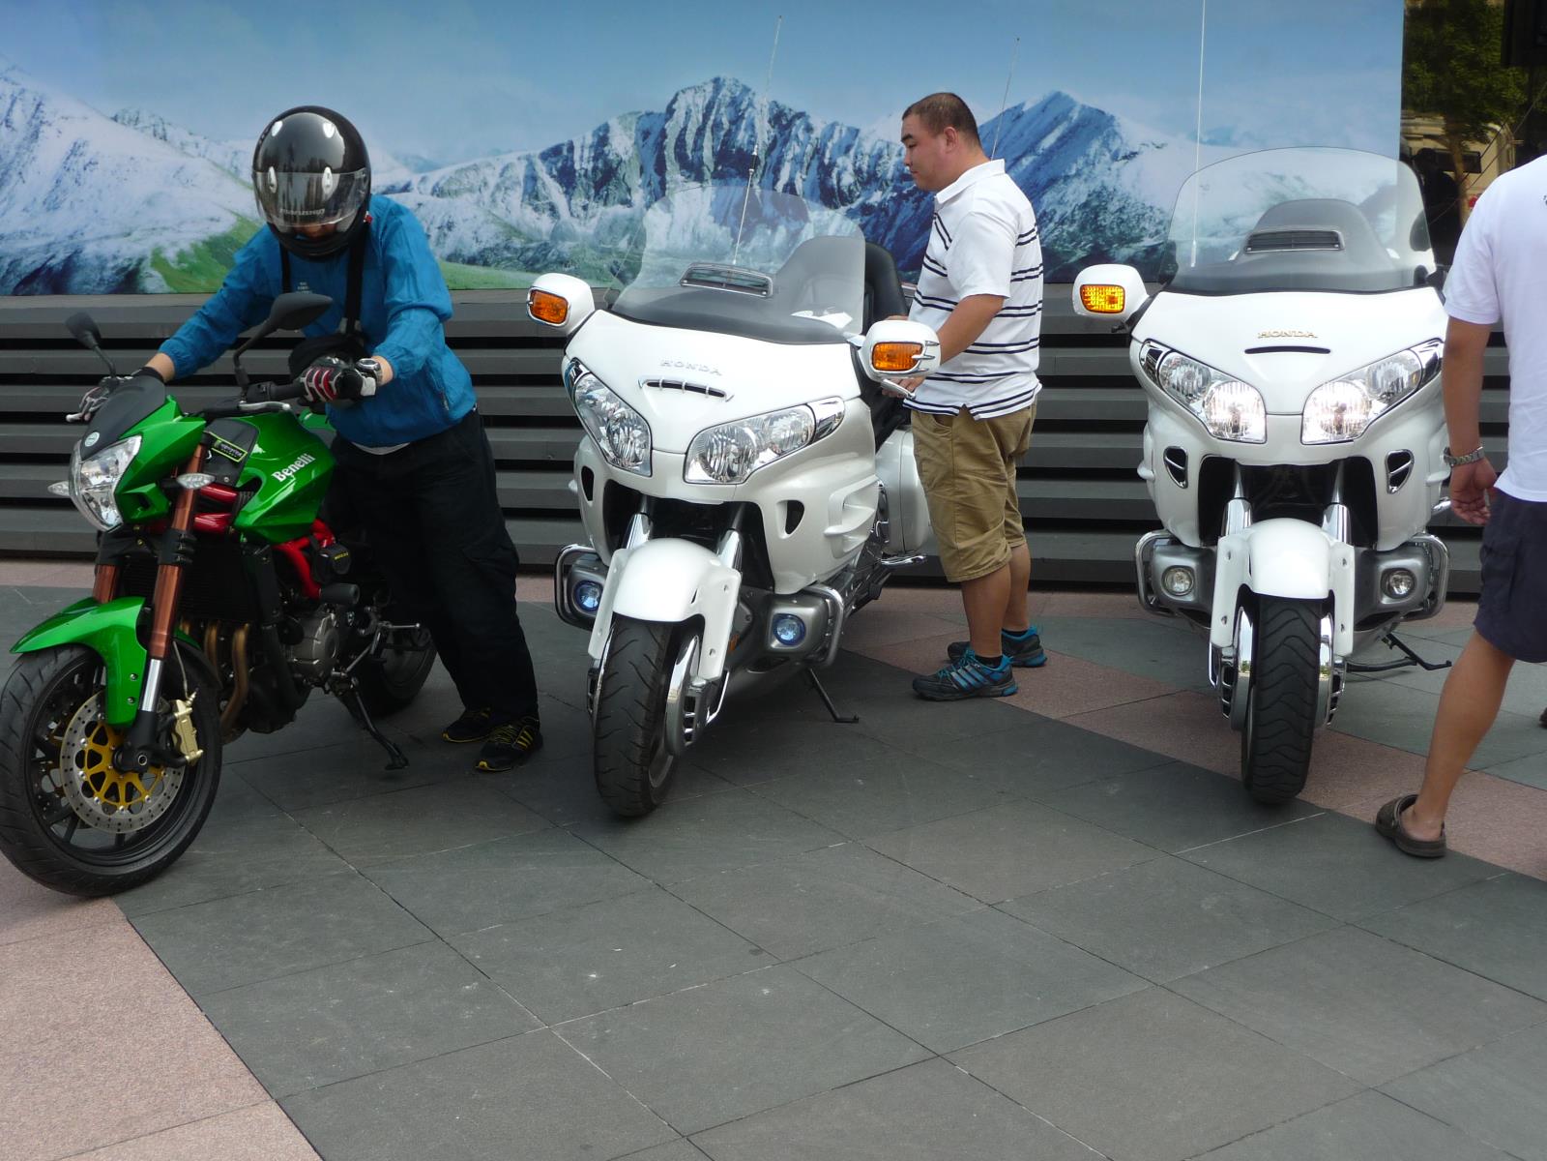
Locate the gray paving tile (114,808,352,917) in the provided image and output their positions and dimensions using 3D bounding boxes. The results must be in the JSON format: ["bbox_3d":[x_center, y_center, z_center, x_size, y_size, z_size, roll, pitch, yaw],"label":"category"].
[{"bbox_3d":[-1.267,0.650,4.364,0.500,0.030,0.500,-9,14,-31],"label":"gray paving tile"}]

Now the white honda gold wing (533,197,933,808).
[{"bbox_3d":[-0.066,-0.365,5.296,1.030,1.450,2.600,7,13,15],"label":"white honda gold wing"}]

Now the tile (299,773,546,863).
[{"bbox_3d":[-0.830,0.575,4.519,0.488,0.030,0.488,-9,13,-31],"label":"tile"}]

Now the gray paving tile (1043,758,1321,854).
[{"bbox_3d":[0.957,0.546,4.549,0.500,0.030,0.500,-9,14,-31],"label":"gray paving tile"}]

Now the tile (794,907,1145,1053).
[{"bbox_3d":[0.366,0.755,3.625,0.500,0.030,0.500,-9,14,-31],"label":"tile"}]

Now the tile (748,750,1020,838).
[{"bbox_3d":[0.255,0.531,4.705,0.497,0.025,0.497,-9,14,-31],"label":"tile"}]

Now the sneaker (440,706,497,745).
[{"bbox_3d":[-0.788,0.369,5.306,0.285,0.110,0.105,-11,15,-39],"label":"sneaker"}]

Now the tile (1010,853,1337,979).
[{"bbox_3d":[0.791,0.685,3.878,0.497,0.025,0.497,-9,14,-31],"label":"tile"}]

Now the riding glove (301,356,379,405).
[{"bbox_3d":[-0.969,-0.445,4.290,0.110,0.105,0.150,10,16,44],"label":"riding glove"}]

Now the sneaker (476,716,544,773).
[{"bbox_3d":[-0.682,0.419,5.052,0.105,0.110,0.285,5,13,28],"label":"sneaker"}]

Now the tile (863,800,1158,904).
[{"bbox_3d":[0.524,0.609,4.287,0.497,0.025,0.497,-9,14,-31],"label":"tile"}]

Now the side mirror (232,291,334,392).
[{"bbox_3d":[-1.079,-0.527,4.240,0.230,0.210,0.100,4,13,24],"label":"side mirror"}]

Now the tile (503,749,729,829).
[{"bbox_3d":[-0.415,0.512,4.768,0.488,0.030,0.488,-9,13,-31],"label":"tile"}]

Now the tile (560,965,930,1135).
[{"bbox_3d":[-0.059,0.802,3.291,0.488,0.030,0.488,-9,13,-31],"label":"tile"}]

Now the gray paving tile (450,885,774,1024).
[{"bbox_3d":[-0.316,0.726,3.700,0.488,0.030,0.488,-9,13,-31],"label":"gray paving tile"}]

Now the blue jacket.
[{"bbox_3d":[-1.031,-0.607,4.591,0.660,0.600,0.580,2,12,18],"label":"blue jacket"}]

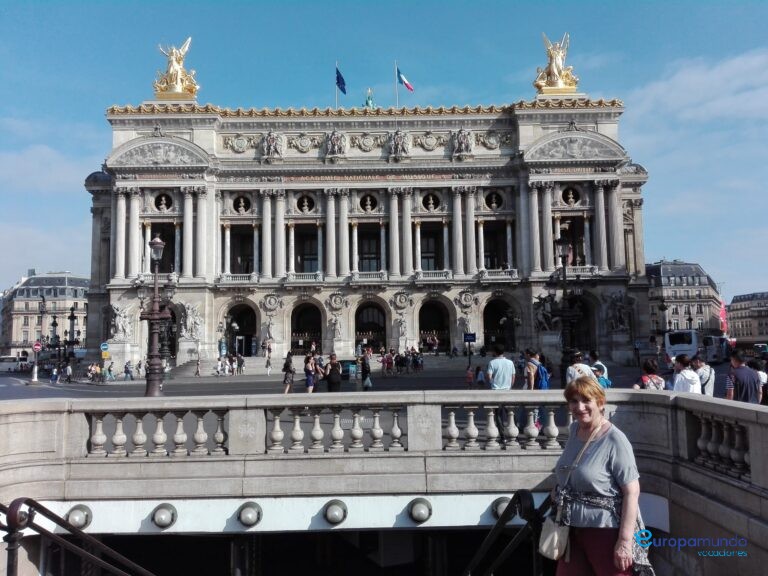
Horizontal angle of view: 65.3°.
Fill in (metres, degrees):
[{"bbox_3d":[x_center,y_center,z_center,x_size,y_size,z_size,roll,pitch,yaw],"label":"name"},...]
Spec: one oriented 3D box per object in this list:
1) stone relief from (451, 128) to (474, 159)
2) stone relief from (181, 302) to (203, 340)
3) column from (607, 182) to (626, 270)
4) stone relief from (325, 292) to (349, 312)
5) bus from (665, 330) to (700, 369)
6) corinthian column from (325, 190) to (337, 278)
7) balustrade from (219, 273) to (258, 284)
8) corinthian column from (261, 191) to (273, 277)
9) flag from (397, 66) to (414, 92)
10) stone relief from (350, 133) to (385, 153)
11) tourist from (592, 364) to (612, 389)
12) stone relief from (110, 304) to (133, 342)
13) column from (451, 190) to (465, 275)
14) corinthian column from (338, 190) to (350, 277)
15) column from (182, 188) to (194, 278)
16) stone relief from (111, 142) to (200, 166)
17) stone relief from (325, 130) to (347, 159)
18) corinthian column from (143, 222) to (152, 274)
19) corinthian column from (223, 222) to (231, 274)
[{"bbox_3d":[9.429,-17.362,71.949,2.895,3.849,1.100,-1,-6,-2],"label":"stone relief"},{"bbox_3d":[-21.149,3.707,65.896,2.580,4.340,1.600,-1,-4,-1],"label":"stone relief"},{"bbox_3d":[25.396,-6.738,65.360,1.400,9.700,1.400,-1,-5,-2],"label":"column"},{"bbox_3d":[-5.413,1.660,68.622,2.800,2.410,0.600,-1,-4,-1],"label":"stone relief"},{"bbox_3d":[28.659,5.811,57.228,2.550,3.300,11.500,-4,-6,28],"label":"bus"},{"bbox_3d":[-6.246,-6.322,70.129,1.440,10.460,1.400,-1,-4,-1],"label":"corinthian column"},{"bbox_3d":[-15.714,-0.992,64.252,3.940,1.240,0.800,-1,-5,-2],"label":"balustrade"},{"bbox_3d":[-13.634,-6.319,69.741,1.400,10.461,1.400,-1,-6,0],"label":"corinthian column"},{"bbox_3d":[2.626,-25.471,73.163,2.202,3.323,0.800,-1,-6,-2],"label":"flag"},{"bbox_3d":[-1.964,-17.319,71.298,4.046,2.464,0.500,-1,-6,-1],"label":"stone relief"},{"bbox_3d":[3.834,2.017,10.423,0.360,1.360,0.400,-1,-6,0],"label":"tourist"},{"bbox_3d":[-28.825,3.817,65.902,2.500,4.123,1.300,-1,-6,0],"label":"stone relief"},{"bbox_3d":[8.715,-6.601,70.304,1.590,10.310,1.400,-1,-4,-1],"label":"column"},{"bbox_3d":[-4.341,-6.017,65.833,1.320,9.740,1.300,-1,-5,-2],"label":"corinthian column"},{"bbox_3d":[-22.216,-6.293,67.929,1.380,10.480,1.380,-1,-6,-1],"label":"column"},{"bbox_3d":[-24.359,-14.373,64.490,9.620,2.650,0.600,-1,-5,-2],"label":"stone relief"},{"bbox_3d":[-5.419,-16.035,66.933,2.340,3.100,0.900,-1,-5,-2],"label":"stone relief"},{"bbox_3d":[-27.041,-4.560,68.489,0.850,6.091,0.850,-1,-6,-1],"label":"corinthian column"},{"bbox_3d":[-18.390,-4.802,70.388,0.750,6.243,0.750,-1,-6,0],"label":"corinthian column"}]

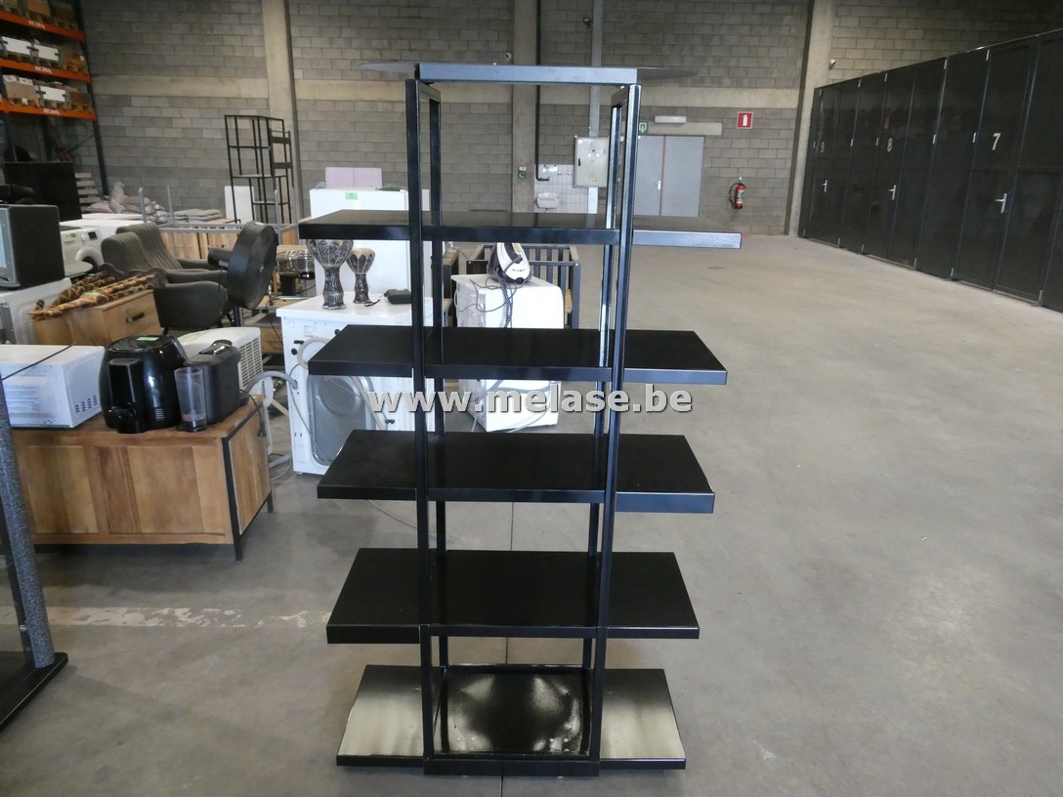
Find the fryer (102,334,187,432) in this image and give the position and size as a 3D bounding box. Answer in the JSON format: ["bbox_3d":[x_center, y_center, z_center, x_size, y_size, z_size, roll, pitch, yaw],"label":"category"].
[{"bbox_3d":[-1.547,-0.075,2.981,0.290,0.330,0.370,2,18,4],"label":"fryer"}]

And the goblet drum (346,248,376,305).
[{"bbox_3d":[-0.894,-0.640,3.854,0.155,0.270,0.155,0,18,-1],"label":"goblet drum"}]

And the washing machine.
[{"bbox_3d":[-0.869,-0.073,3.829,0.600,0.850,0.540,5,18,11],"label":"washing machine"}]

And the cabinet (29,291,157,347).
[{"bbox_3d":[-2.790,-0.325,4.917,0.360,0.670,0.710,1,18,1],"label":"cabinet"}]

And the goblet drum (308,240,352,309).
[{"bbox_3d":[-1.008,-0.649,3.703,0.237,0.380,0.237,0,18,-1],"label":"goblet drum"}]

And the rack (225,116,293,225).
[{"bbox_3d":[-3.401,-2.476,9.309,0.380,2.000,0.890,0,18,-2],"label":"rack"}]

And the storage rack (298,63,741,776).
[{"bbox_3d":[-0.033,0.128,1.849,0.911,1.727,0.372,1,18,0],"label":"storage rack"}]

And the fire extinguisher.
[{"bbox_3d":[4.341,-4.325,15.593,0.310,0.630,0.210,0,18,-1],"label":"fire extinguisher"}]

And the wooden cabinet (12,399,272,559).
[{"bbox_3d":[-1.867,0.330,3.147,1.360,0.550,0.450,0,18,-1],"label":"wooden cabinet"}]

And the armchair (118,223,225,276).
[{"bbox_3d":[-3.303,-1.227,7.194,0.960,0.950,0.760,2,18,4],"label":"armchair"}]

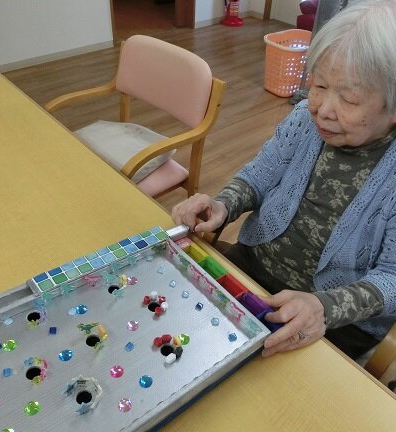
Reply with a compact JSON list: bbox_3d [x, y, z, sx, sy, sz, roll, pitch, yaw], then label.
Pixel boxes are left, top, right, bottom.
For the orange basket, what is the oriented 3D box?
[{"bbox_3d":[0.723,-1.170,3.193,0.425,0.380,0.365,-23,46,-27],"label":"orange basket"}]

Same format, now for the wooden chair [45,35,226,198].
[{"bbox_3d":[-0.287,-0.199,1.651,0.545,0.830,0.545,-28,48,-30],"label":"wooden chair"}]

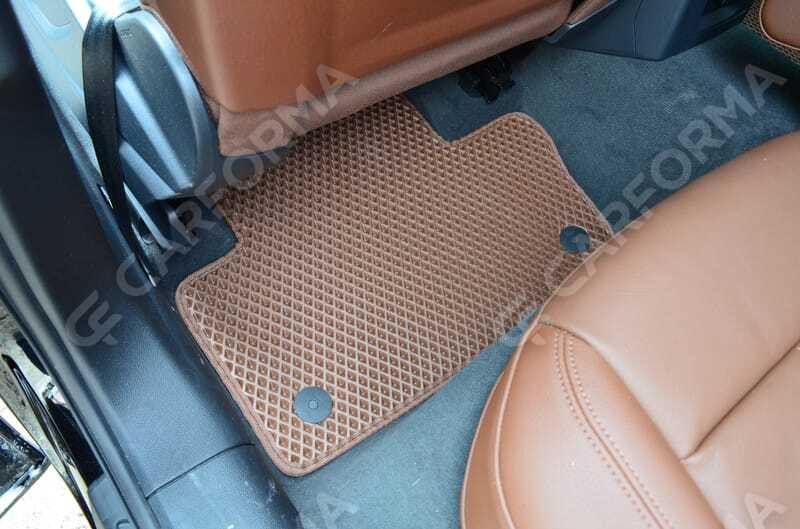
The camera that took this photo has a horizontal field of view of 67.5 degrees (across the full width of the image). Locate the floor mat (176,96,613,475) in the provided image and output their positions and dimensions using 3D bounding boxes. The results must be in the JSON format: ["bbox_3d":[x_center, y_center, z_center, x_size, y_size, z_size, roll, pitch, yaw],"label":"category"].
[{"bbox_3d":[-0.011,-0.062,0.714,0.525,0.018,0.407,-29,73,-25],"label":"floor mat"}]

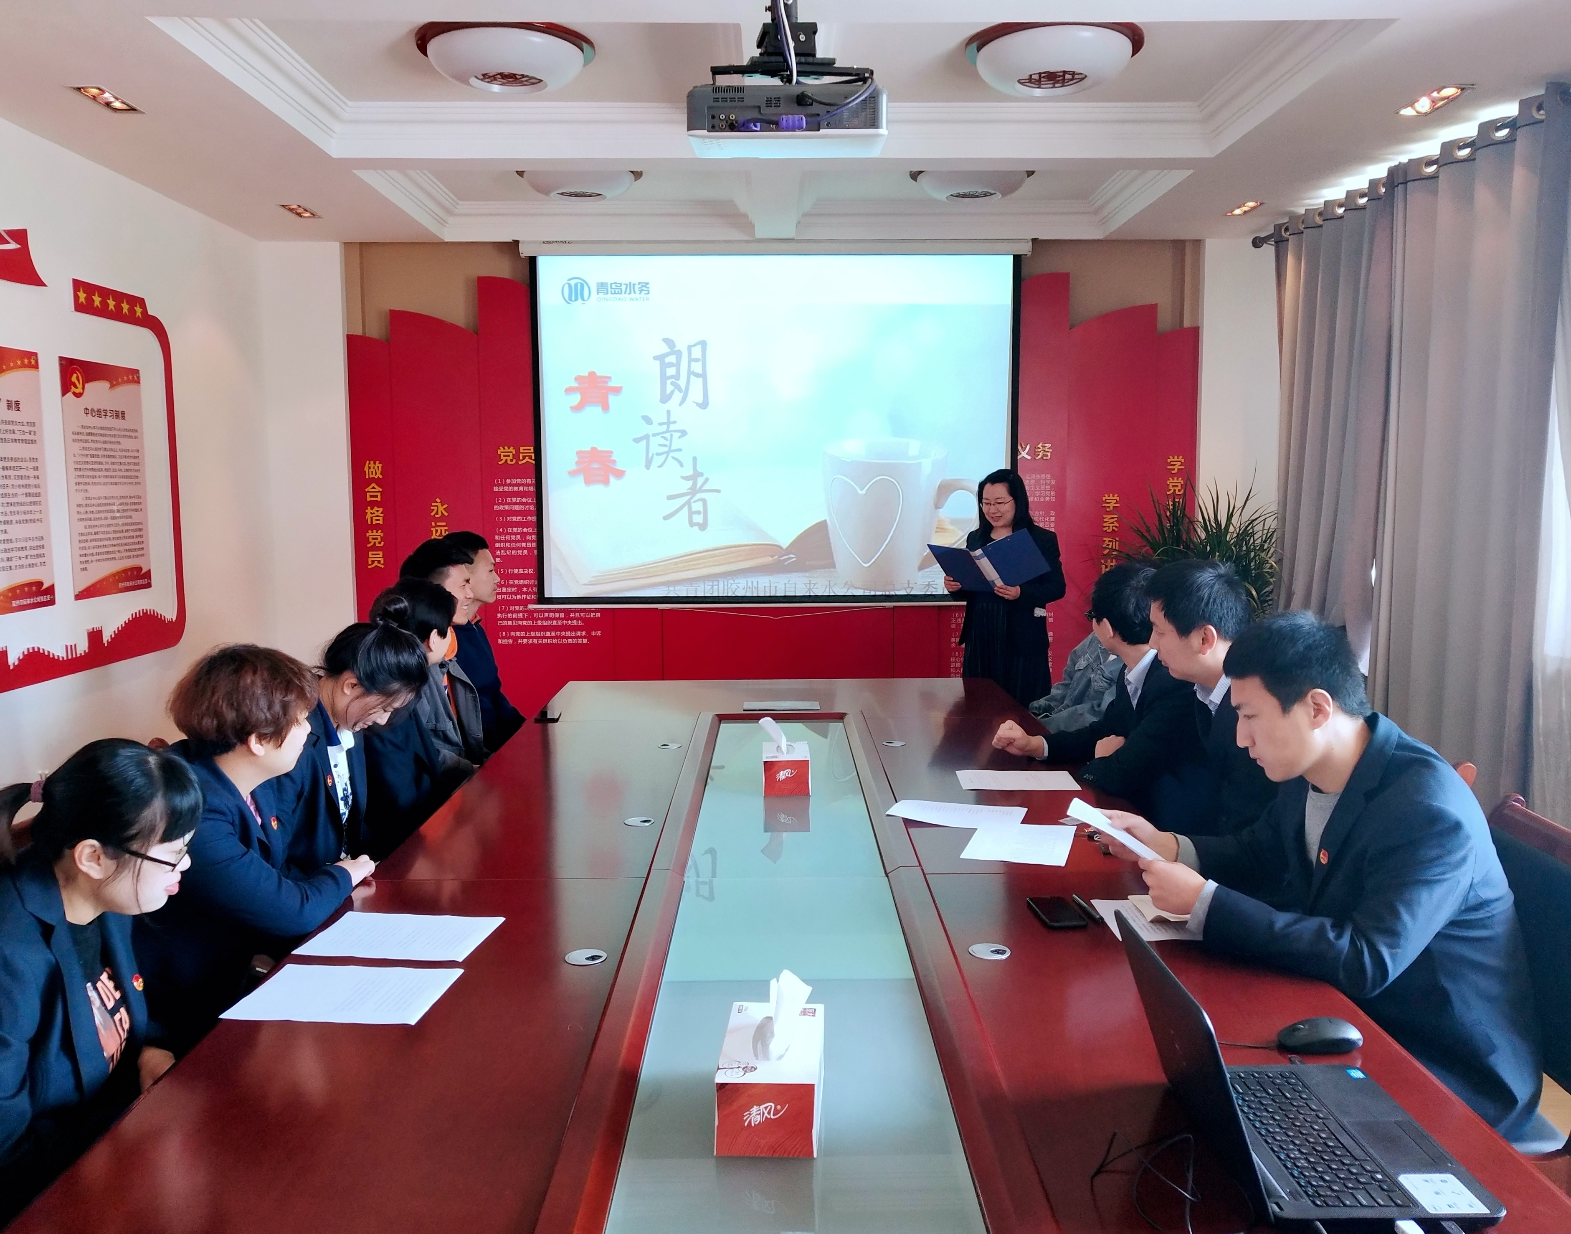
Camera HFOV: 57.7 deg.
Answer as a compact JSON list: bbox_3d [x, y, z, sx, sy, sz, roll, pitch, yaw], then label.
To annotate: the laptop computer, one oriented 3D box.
[{"bbox_3d":[0.570,0.498,1.645,0.325,0.240,0.355,0,5,-1],"label":"laptop computer"}]

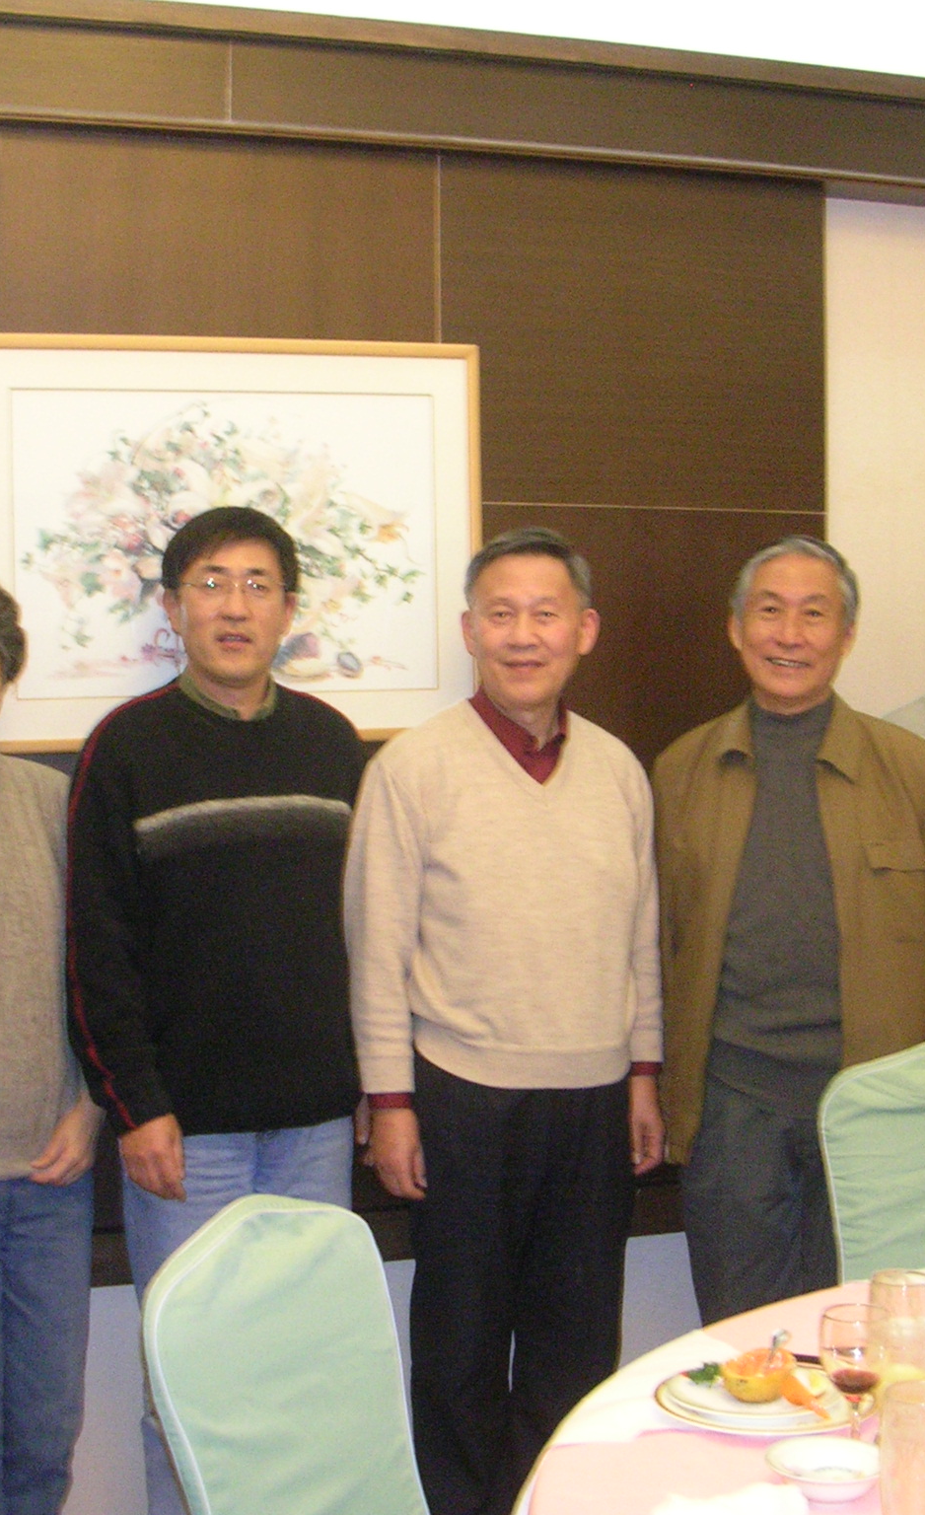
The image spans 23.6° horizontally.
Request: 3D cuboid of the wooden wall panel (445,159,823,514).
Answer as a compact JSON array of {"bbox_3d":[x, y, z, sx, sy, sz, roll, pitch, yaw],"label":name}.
[{"bbox_3d":[0.297,-0.732,3.845,0.725,0.590,0.040,-1,2,-19],"label":"wooden wall panel"}]

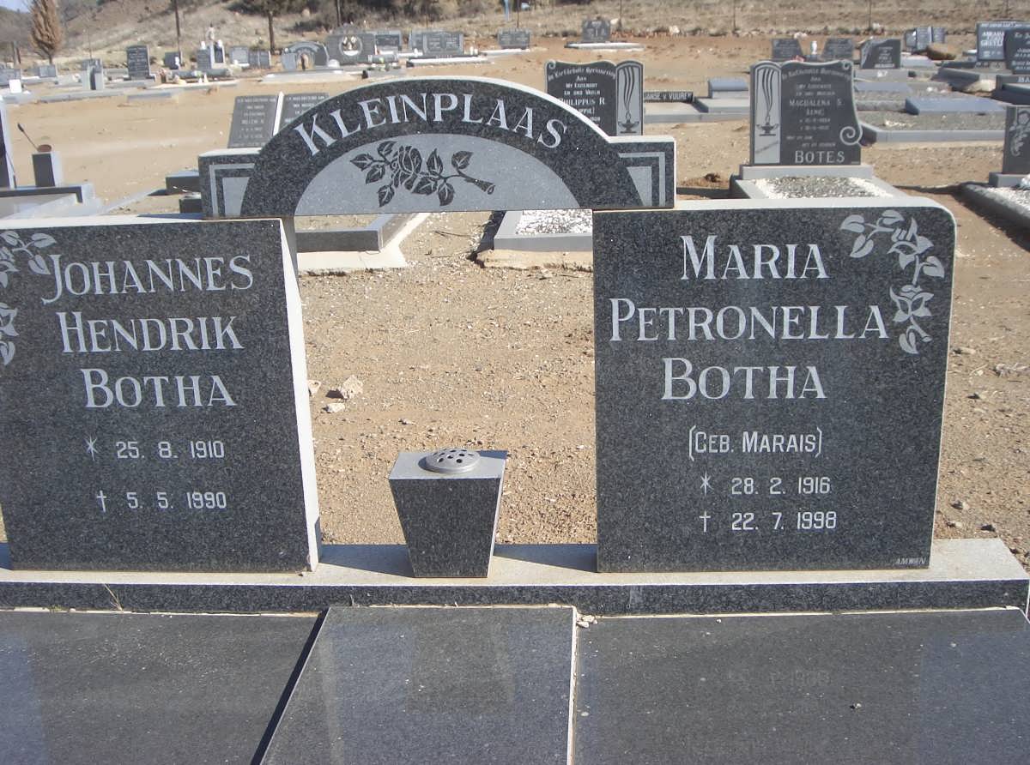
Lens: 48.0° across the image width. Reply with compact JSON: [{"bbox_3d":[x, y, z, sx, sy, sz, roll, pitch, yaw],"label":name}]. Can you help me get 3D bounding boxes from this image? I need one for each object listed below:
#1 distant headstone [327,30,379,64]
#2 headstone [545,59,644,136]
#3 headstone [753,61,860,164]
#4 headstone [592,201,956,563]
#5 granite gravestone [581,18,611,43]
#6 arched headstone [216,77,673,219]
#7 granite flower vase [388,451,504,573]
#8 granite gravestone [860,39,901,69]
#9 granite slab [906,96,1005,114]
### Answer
[{"bbox_3d":[-3.800,-7.818,26.948,1.138,0.822,0.160,-1,18,4],"label":"distant headstone"},{"bbox_3d":[0.531,-1.794,7.670,0.643,0.660,0.110,-1,18,4],"label":"headstone"},{"bbox_3d":[1.848,-1.712,7.353,0.659,0.650,0.110,-1,18,4],"label":"headstone"},{"bbox_3d":[0.462,0.015,2.141,0.624,0.692,0.101,-1,18,4],"label":"headstone"},{"bbox_3d":[2.477,-10.639,34.968,0.878,0.669,0.150,-1,18,4],"label":"granite gravestone"},{"bbox_3d":[-0.139,-0.421,2.049,0.833,0.229,0.090,-1,18,4],"label":"arched headstone"},{"bbox_3d":[-0.128,0.251,2.237,0.208,0.229,0.140,-1,18,4],"label":"granite flower vase"},{"bbox_3d":[5.615,-5.060,17.799,0.594,0.444,0.140,-1,18,4],"label":"granite gravestone"},{"bbox_3d":[4.520,-2.853,11.889,0.868,0.120,0.500,-1,18,4],"label":"granite slab"}]

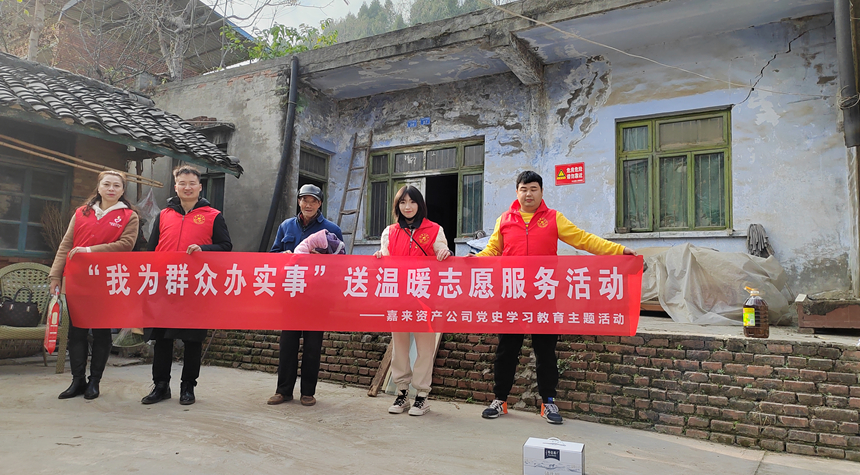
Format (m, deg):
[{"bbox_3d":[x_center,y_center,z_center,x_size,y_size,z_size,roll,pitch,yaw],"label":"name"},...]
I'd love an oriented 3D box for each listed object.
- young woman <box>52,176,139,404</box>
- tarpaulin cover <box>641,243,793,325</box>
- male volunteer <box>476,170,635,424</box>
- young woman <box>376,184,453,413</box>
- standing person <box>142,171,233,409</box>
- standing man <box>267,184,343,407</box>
[{"bbox_3d":[-2.460,0.325,4.270,0.640,1.690,0.450,2,-5,-15],"label":"young woman"},{"bbox_3d":[2.500,0.430,5.050,1.280,0.720,0.650,-1,-5,28],"label":"tarpaulin cover"},{"bbox_3d":[0.880,0.390,4.070,1.150,1.780,0.480,1,-5,8],"label":"male volunteer"},{"bbox_3d":[-0.125,0.445,4.180,0.570,1.660,0.430,1,-5,0],"label":"young woman"},{"bbox_3d":[-1.820,0.335,4.270,0.650,1.770,0.480,2,-5,-9],"label":"standing person"},{"bbox_3d":[-0.950,0.415,4.320,0.580,1.680,0.460,1,-5,-3],"label":"standing man"}]

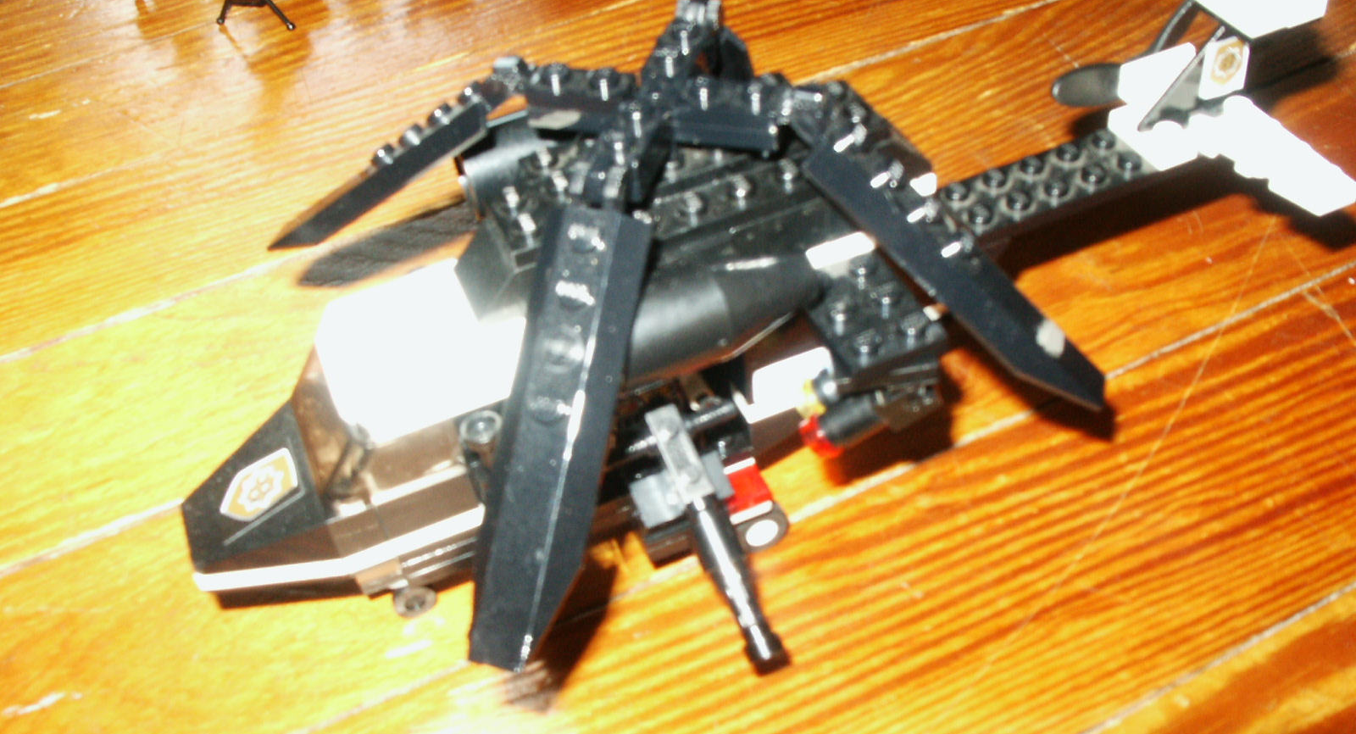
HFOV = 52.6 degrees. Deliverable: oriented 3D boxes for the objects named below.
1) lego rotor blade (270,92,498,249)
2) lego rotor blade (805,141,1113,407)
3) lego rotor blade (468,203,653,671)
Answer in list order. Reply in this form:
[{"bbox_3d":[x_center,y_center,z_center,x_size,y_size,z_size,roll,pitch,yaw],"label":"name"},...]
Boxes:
[{"bbox_3d":[-0.051,-0.033,0.237,0.064,0.006,0.016,-23,29,39],"label":"lego rotor blade"},{"bbox_3d":[0.044,-0.015,0.212,0.006,0.064,0.016,-32,23,44],"label":"lego rotor blade"},{"bbox_3d":[-0.018,0.009,0.187,0.016,0.006,0.064,9,82,17],"label":"lego rotor blade"}]

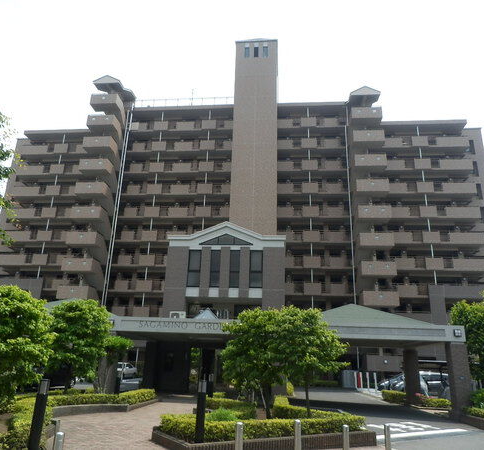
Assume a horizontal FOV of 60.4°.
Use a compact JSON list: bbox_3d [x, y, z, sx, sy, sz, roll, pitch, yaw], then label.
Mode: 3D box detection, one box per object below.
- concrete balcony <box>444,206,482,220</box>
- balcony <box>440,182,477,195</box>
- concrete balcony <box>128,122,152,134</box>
[{"bbox_3d":[23.457,-1.077,44.501,3.381,1.198,1.300,0,-19,5],"label":"concrete balcony"},{"bbox_3d":[23.917,-3.960,46.219,3.684,1.211,1.200,0,-18,6],"label":"balcony"},{"bbox_3d":[-12.657,-12.132,52.605,2.394,1.211,1.200,0,-18,6],"label":"concrete balcony"}]

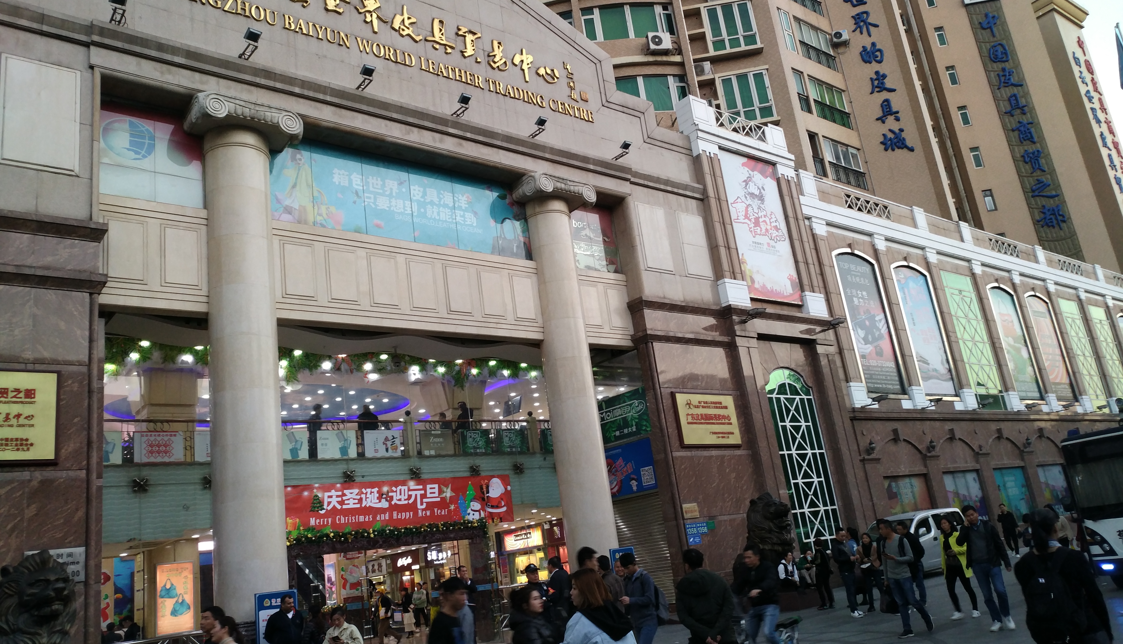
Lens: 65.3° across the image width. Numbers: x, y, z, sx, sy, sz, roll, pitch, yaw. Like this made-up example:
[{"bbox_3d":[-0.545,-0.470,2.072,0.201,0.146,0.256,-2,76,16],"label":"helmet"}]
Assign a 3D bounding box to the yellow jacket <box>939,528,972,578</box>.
[{"bbox_3d":[6.600,3.880,14.740,0.550,0.820,0.360,-16,-18,25],"label":"yellow jacket"}]

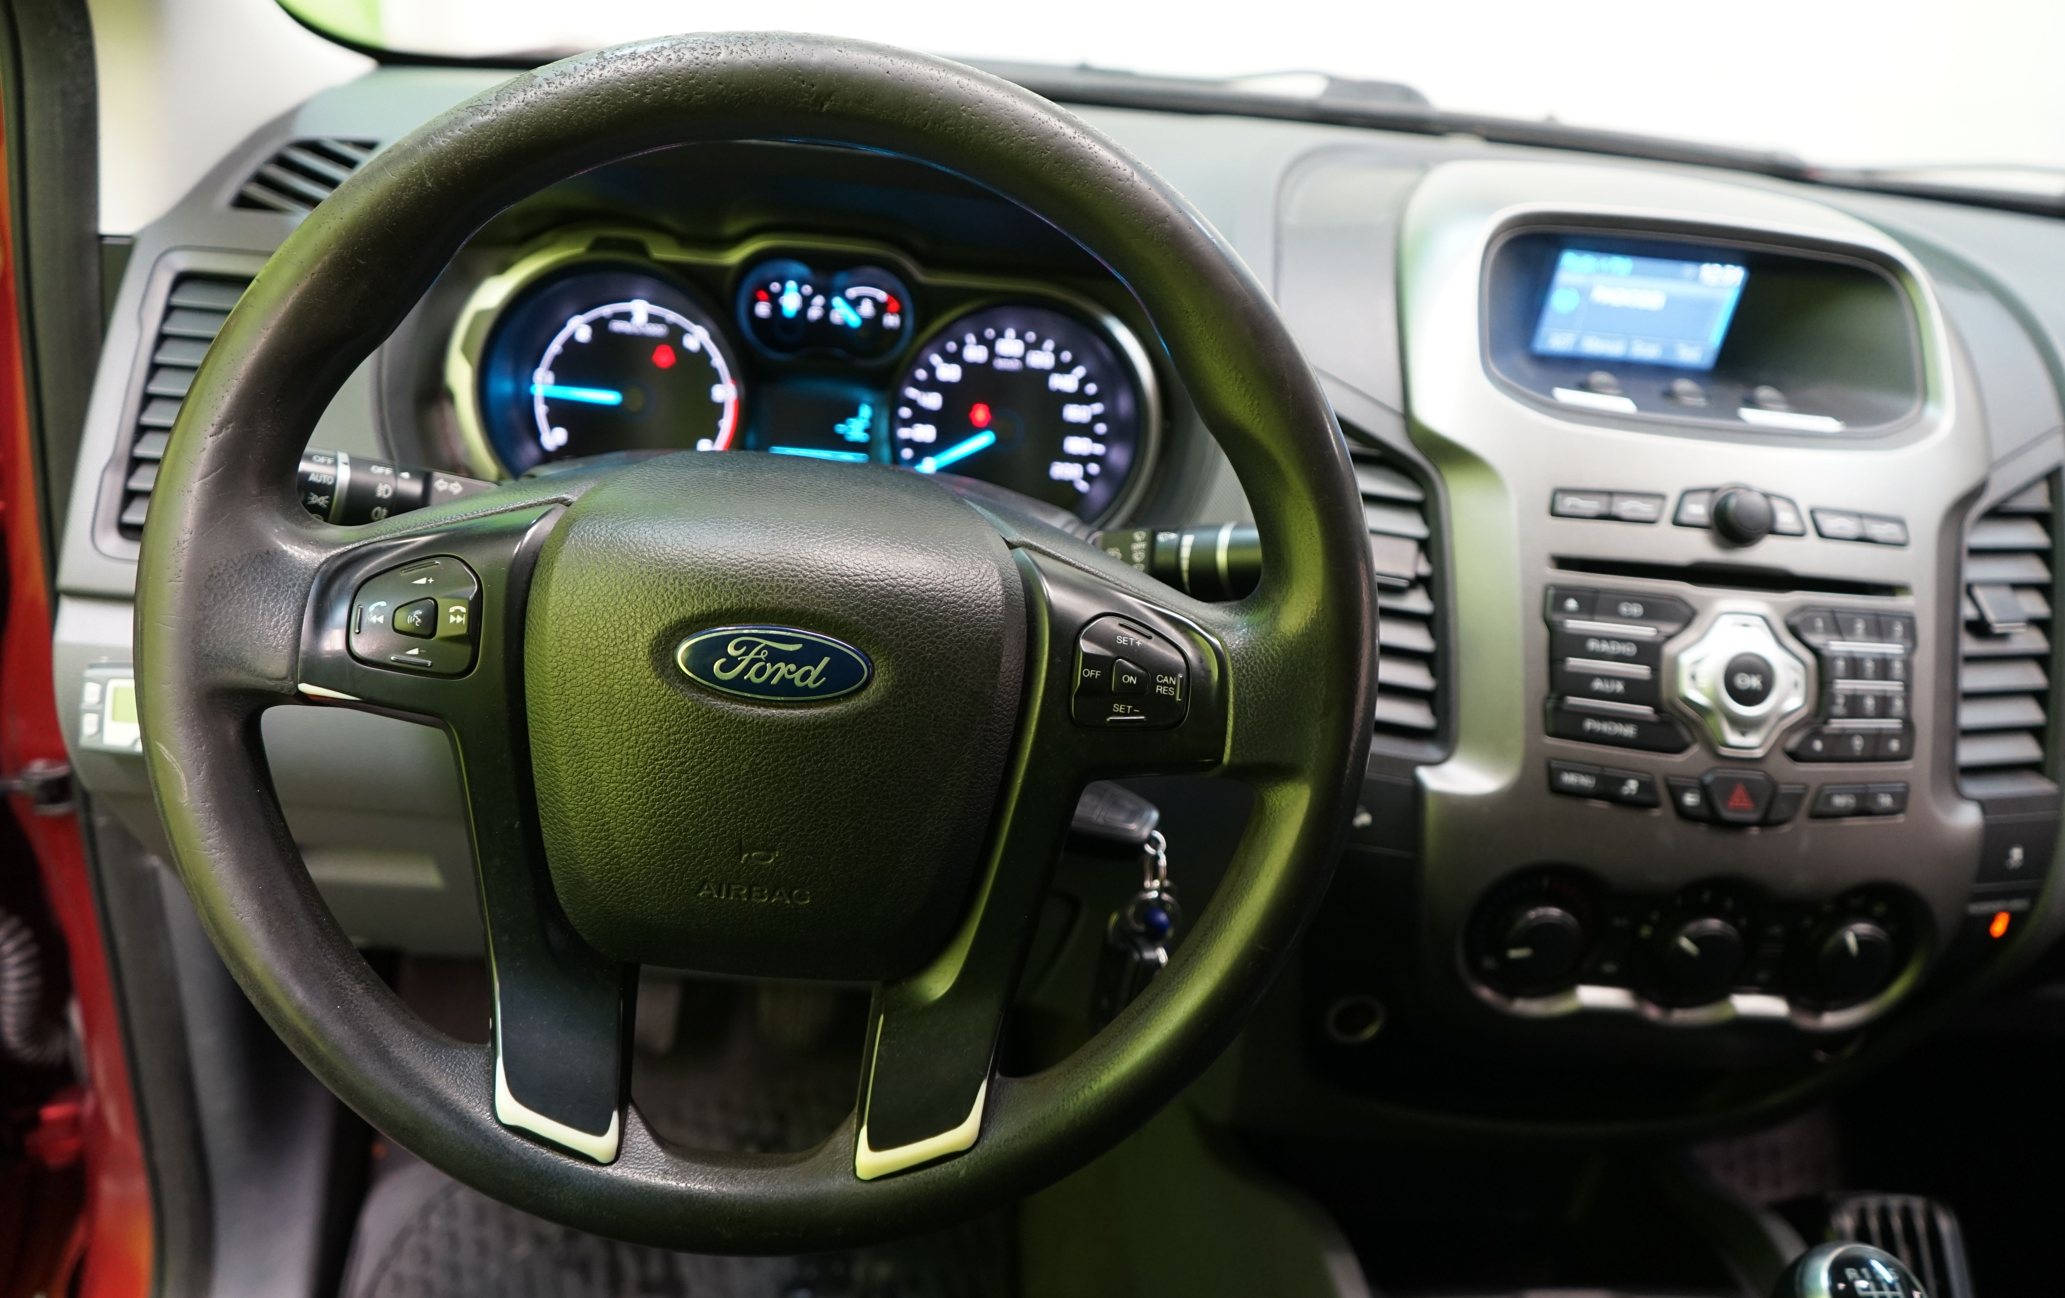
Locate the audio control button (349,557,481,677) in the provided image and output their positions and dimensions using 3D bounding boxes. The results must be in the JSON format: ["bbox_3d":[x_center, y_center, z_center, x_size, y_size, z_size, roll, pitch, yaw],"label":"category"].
[{"bbox_3d":[-0.195,-0.010,0.508,0.040,0.037,0.013,4,1,-7],"label":"audio control button"}]

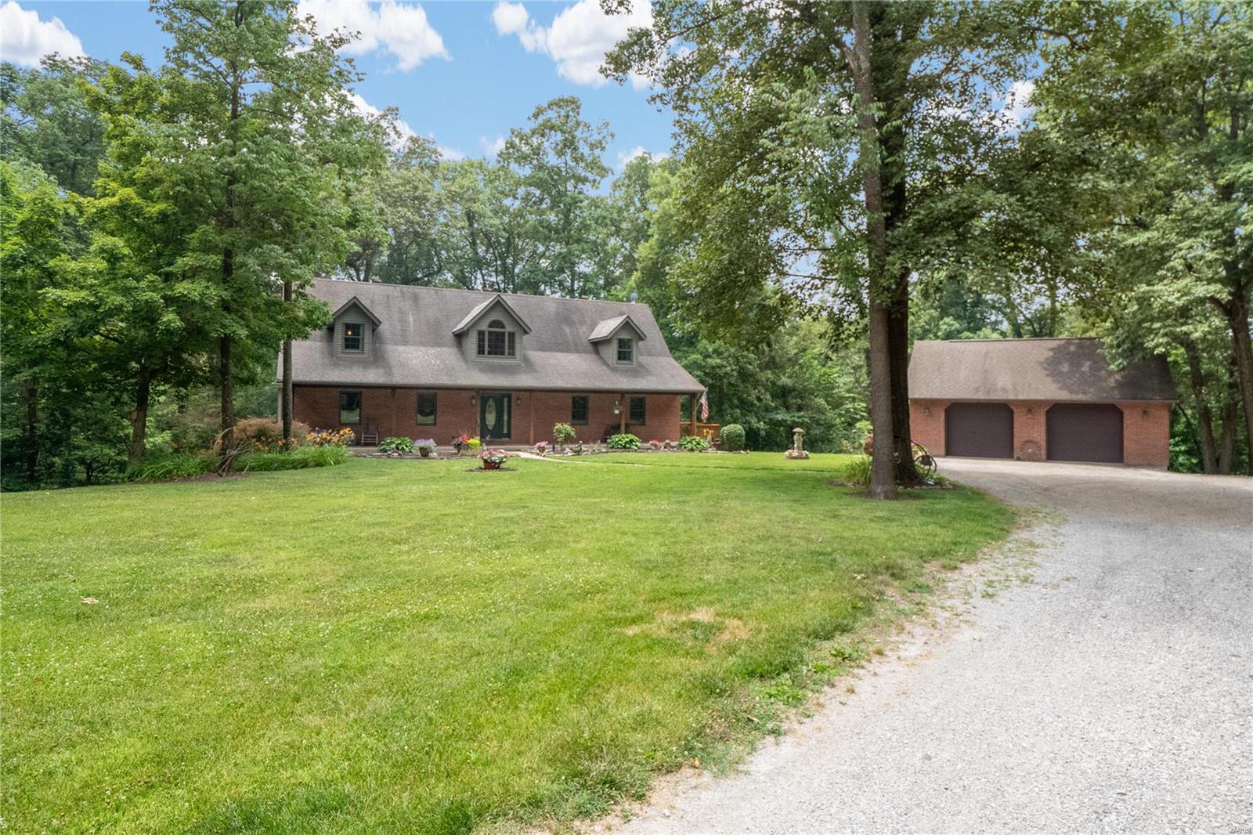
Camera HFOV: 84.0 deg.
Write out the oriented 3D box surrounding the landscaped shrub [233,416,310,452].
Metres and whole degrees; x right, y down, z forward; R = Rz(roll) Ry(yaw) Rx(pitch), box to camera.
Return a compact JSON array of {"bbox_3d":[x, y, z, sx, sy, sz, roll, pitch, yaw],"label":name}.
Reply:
[{"bbox_3d":[-12.332,0.641,24.212,2.450,1.350,2.000,0,1,-27],"label":"landscaped shrub"}]

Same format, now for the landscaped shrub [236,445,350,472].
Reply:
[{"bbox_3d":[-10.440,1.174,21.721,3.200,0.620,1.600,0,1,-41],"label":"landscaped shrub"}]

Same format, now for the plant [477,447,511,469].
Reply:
[{"bbox_3d":[-4.075,1.228,21.322,0.950,0.660,0.930,1,1,0],"label":"plant"}]

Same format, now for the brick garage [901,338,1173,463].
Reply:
[{"bbox_3d":[19.089,-0.950,33.296,10.195,5.600,7.800,1,1,28],"label":"brick garage"}]

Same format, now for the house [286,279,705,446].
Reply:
[{"bbox_3d":[-7.066,-2.571,35.334,18.510,7.700,12.200,0,1,-24],"label":"house"}]

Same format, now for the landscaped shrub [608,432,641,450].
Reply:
[{"bbox_3d":[-0.101,1.050,31.319,1.520,0.780,1.400,1,1,0],"label":"landscaped shrub"}]

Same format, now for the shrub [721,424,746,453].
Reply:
[{"bbox_3d":[4.888,0.903,31.816,1.160,1.270,1.160,1,1,0],"label":"shrub"}]

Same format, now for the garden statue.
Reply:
[{"bbox_3d":[6.813,0.991,27.818,1.000,1.200,1.000,1,1,0],"label":"garden statue"}]

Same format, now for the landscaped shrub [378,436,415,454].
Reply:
[{"bbox_3d":[-9.020,1.089,27.320,1.450,0.720,1.300,0,1,-24],"label":"landscaped shrub"}]

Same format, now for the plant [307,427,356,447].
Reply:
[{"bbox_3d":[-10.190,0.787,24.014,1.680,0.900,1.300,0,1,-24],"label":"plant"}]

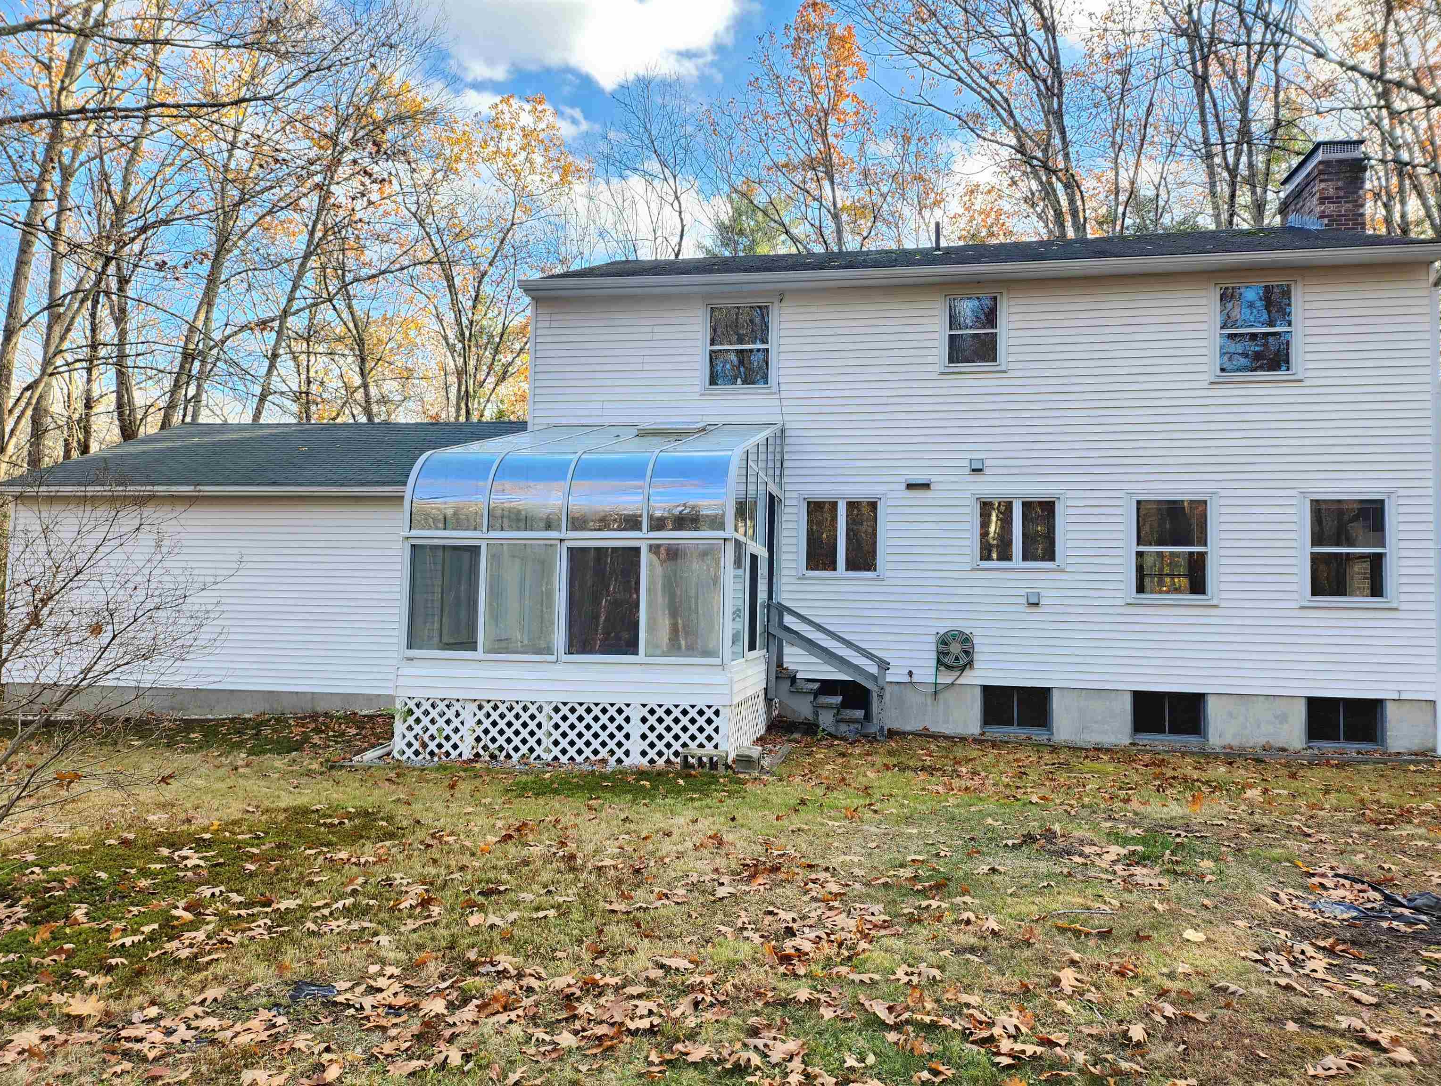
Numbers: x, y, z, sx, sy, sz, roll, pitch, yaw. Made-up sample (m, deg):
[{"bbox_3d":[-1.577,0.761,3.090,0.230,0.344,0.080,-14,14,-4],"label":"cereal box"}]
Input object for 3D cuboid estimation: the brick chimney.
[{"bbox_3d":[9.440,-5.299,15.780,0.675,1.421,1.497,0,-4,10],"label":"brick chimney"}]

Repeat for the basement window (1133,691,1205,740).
[{"bbox_3d":[5.430,2.095,12.167,0.834,0.608,0.100,0,-4,10],"label":"basement window"}]

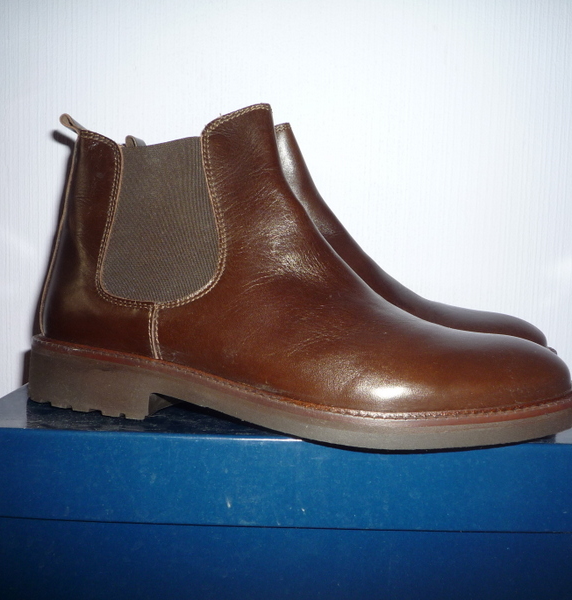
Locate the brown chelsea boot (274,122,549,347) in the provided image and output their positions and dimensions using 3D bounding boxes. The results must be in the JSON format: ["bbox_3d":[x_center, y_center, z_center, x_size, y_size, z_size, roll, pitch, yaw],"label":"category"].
[{"bbox_3d":[0.028,-0.030,0.393,0.306,0.165,0.109,2,5,3],"label":"brown chelsea boot"}]

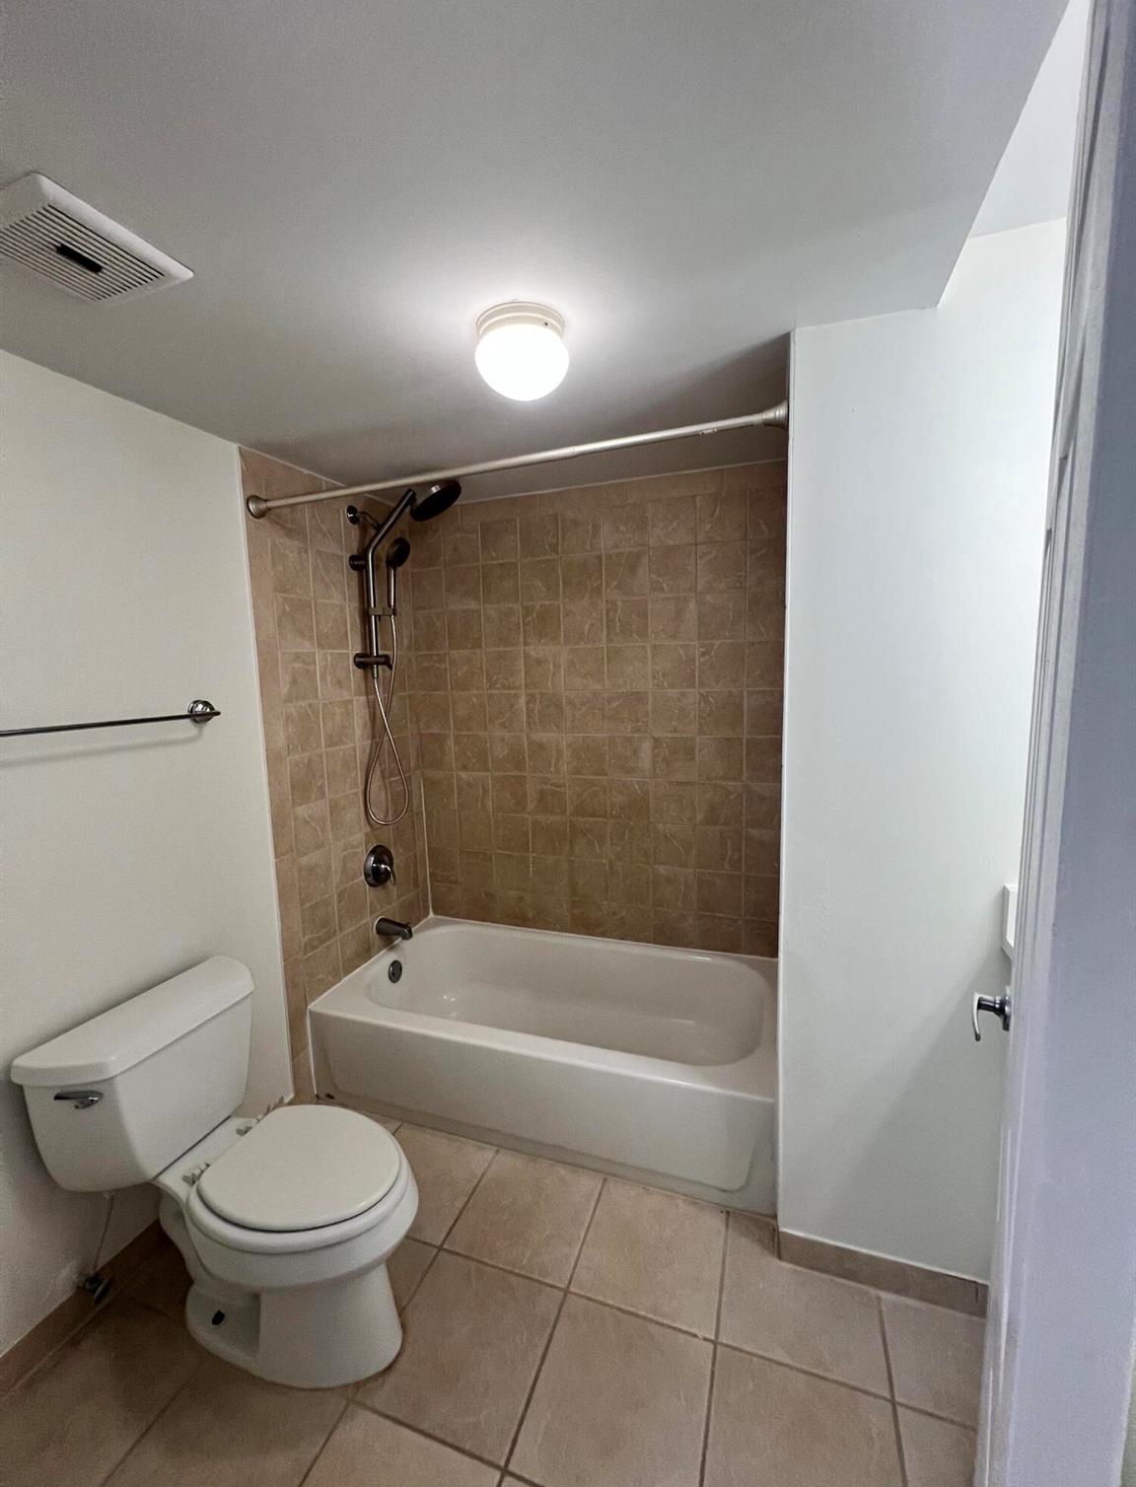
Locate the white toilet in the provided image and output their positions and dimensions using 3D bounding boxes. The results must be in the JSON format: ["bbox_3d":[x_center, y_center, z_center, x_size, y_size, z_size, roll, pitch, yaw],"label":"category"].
[{"bbox_3d":[-0.686,0.959,1.278,0.768,0.695,0.475,1,7,19],"label":"white toilet"}]

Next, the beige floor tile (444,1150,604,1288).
[{"bbox_3d":[-0.107,1.268,1.544,0.333,0.010,0.328,1,7,19],"label":"beige floor tile"}]

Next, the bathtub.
[{"bbox_3d":[-0.045,1.030,2.063,1.508,0.347,0.755,1,7,19],"label":"bathtub"}]

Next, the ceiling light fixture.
[{"bbox_3d":[-0.090,-0.758,1.128,0.180,0.130,0.180,-2,6,0],"label":"ceiling light fixture"}]

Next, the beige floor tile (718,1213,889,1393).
[{"bbox_3d":[0.532,1.275,1.322,0.333,0.010,0.328,1,7,19],"label":"beige floor tile"}]

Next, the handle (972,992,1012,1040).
[{"bbox_3d":[0.611,0.399,0.819,0.050,0.060,0.129,3,8,35],"label":"handle"}]

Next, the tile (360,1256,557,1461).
[{"bbox_3d":[-0.215,1.305,1.234,0.333,0.010,0.325,1,7,19],"label":"tile"}]

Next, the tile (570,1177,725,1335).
[{"bbox_3d":[0.212,1.272,1.433,0.333,0.010,0.328,1,7,19],"label":"tile"}]

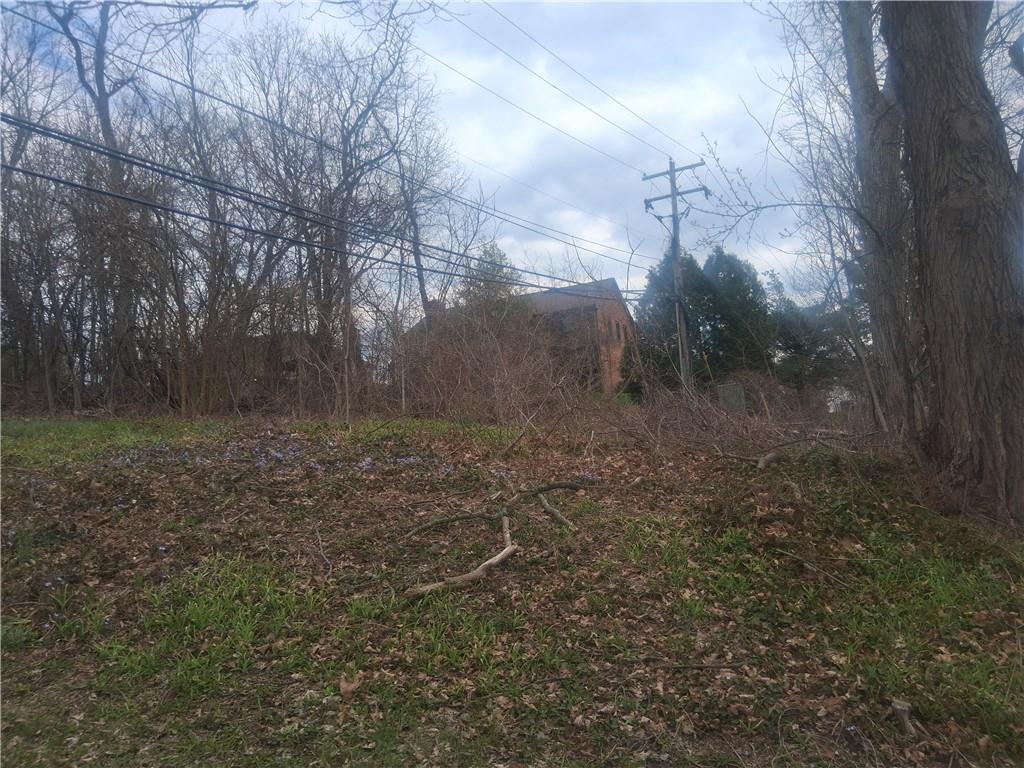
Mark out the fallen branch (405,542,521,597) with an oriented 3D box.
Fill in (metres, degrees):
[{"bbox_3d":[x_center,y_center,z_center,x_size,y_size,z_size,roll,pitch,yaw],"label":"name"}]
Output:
[{"bbox_3d":[-0.310,1.320,5.450,0.200,0.140,1.120,-3,-1,41],"label":"fallen branch"}]

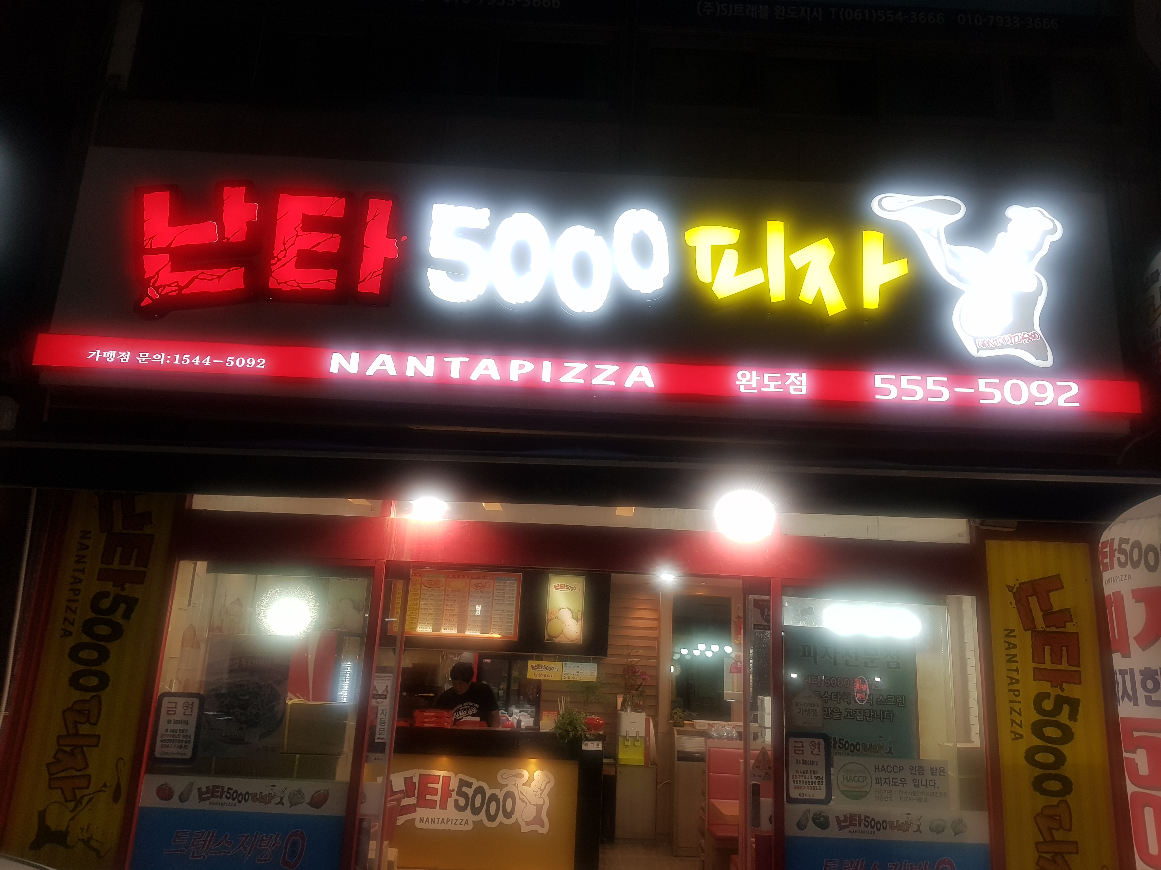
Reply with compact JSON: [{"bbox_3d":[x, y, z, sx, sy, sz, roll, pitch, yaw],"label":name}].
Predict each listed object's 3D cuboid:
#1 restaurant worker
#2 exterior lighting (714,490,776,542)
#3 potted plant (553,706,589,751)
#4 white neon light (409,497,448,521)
[{"bbox_3d":[-0.987,2.685,7.315,0.560,1.490,0.450,0,-14,9],"label":"restaurant worker"},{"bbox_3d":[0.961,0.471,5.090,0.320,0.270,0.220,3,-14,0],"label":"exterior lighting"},{"bbox_3d":[-0.069,2.224,6.608,0.260,0.310,0.260,3,-14,0],"label":"potted plant"},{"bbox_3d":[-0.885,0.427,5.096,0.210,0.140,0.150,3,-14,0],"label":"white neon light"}]

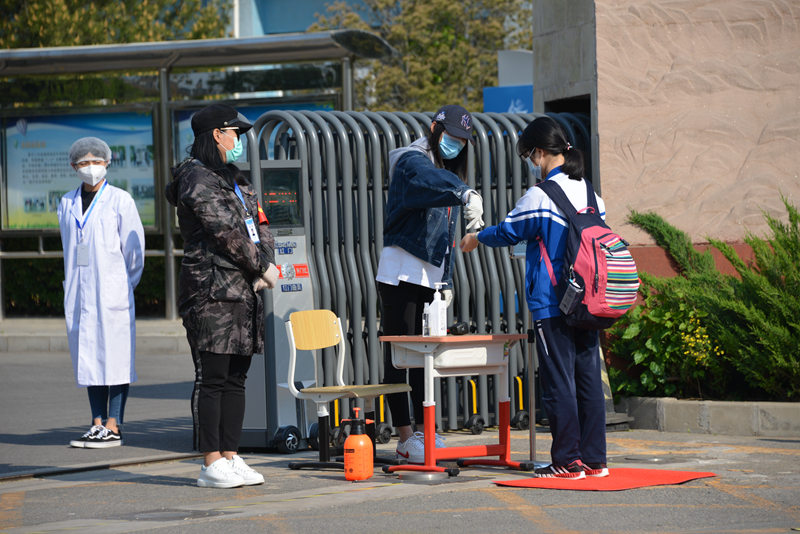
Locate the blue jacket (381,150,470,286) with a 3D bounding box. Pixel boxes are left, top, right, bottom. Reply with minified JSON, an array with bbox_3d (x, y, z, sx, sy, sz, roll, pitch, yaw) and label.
[{"bbox_3d":[0.119,-0.227,17.650,0.380,0.640,0.420,-1,1,33],"label":"blue jacket"}]

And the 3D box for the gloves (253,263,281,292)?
[{"bbox_3d":[-0.575,0.045,16.330,0.125,0.135,0.140,0,1,17],"label":"gloves"}]

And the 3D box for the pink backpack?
[{"bbox_3d":[0.832,-0.055,16.680,0.340,0.640,0.360,-8,-5,42],"label":"pink backpack"}]

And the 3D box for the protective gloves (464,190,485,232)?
[{"bbox_3d":[0.339,-0.253,17.200,0.095,0.195,0.100,-2,1,-37],"label":"protective gloves"}]

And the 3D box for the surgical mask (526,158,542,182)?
[{"bbox_3d":[0.619,-0.447,17.250,0.085,0.125,0.135,-28,-13,27],"label":"surgical mask"}]

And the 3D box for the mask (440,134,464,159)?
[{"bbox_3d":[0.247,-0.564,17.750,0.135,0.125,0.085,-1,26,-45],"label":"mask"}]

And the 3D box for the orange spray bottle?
[{"bbox_3d":[-0.187,0.786,16.800,0.165,0.318,0.130,0,1,3],"label":"orange spray bottle"}]

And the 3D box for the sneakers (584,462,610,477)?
[{"bbox_3d":[0.831,0.891,16.930,0.260,0.100,0.095,-1,1,32],"label":"sneakers"}]

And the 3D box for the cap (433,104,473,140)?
[{"bbox_3d":[0.253,-0.664,17.550,0.175,0.140,0.240,-1,25,-44],"label":"cap"}]

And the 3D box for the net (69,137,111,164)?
[{"bbox_3d":[-1.609,-0.602,19.620,0.215,0.165,0.230,-1,1,-1],"label":"net"}]

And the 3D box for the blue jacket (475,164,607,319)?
[{"bbox_3d":[0.645,-0.103,17.280,0.530,0.690,0.470,1,1,44],"label":"blue jacket"}]

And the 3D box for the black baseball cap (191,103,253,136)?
[{"bbox_3d":[-0.770,-0.637,16.400,0.268,0.140,0.180,0,1,6],"label":"black baseball cap"}]

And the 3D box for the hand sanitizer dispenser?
[{"bbox_3d":[0.173,0.192,16.950,0.090,0.238,0.070,0,1,12],"label":"hand sanitizer dispenser"}]

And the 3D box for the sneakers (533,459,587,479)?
[{"bbox_3d":[0.710,0.894,16.760,0.260,0.100,0.095,-1,1,22],"label":"sneakers"}]

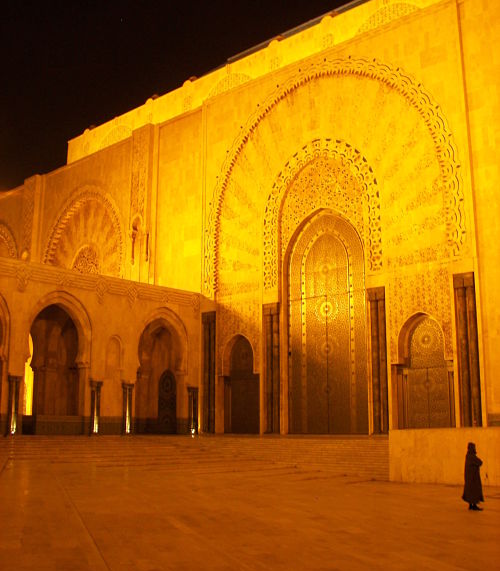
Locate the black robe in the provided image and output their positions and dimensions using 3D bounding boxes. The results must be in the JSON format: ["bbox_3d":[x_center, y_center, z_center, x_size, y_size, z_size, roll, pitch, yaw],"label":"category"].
[{"bbox_3d":[5.876,5.042,18.234,0.520,1.367,0.450,0,-11,0],"label":"black robe"}]

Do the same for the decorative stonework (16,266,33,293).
[{"bbox_3d":[-13.671,-0.342,41.817,0.300,1.580,1.046,-10,-15,41],"label":"decorative stonework"}]

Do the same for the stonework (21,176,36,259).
[{"bbox_3d":[-22.902,-7.015,72.678,2.842,8.919,0.700,-10,-15,41],"label":"stonework"}]

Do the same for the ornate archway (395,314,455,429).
[{"bbox_3d":[10.363,5.208,40.239,3.795,6.937,1.200,-10,-15,41],"label":"ornate archway"}]

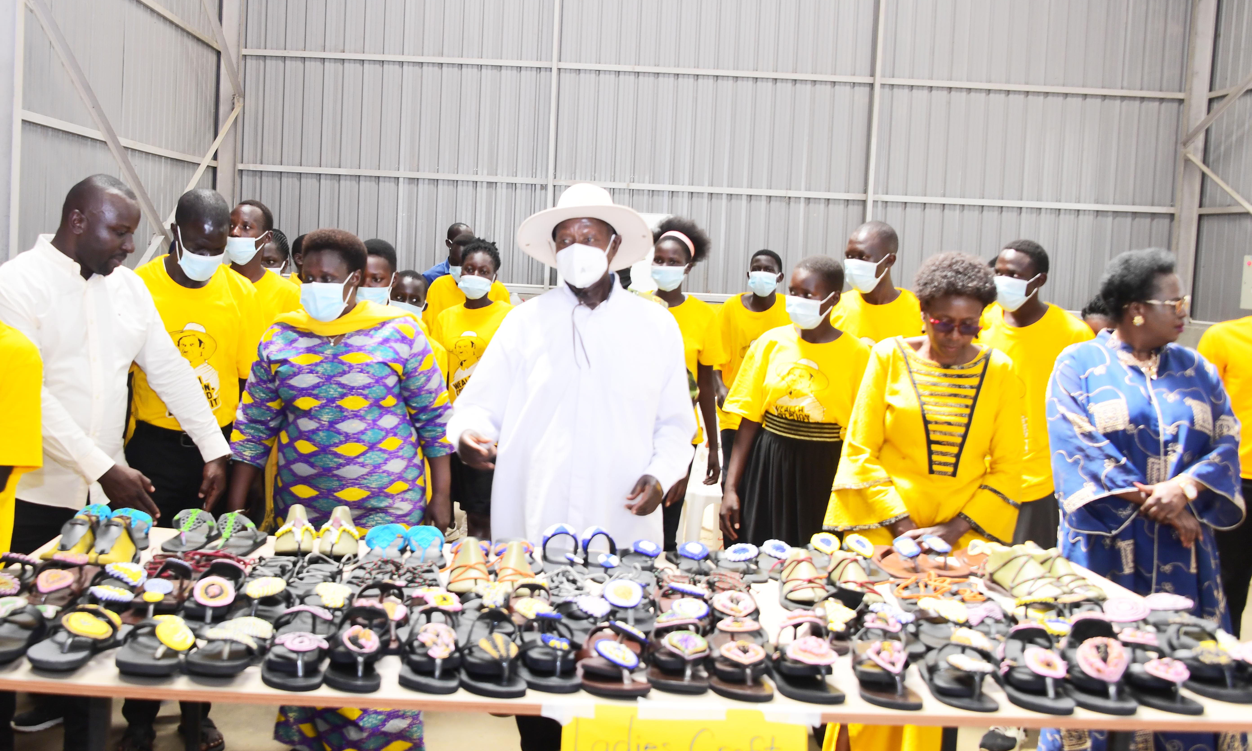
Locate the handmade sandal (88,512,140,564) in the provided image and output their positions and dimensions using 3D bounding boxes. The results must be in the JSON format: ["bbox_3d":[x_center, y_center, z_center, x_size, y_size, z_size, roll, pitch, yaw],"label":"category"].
[{"bbox_3d":[-1.239,0.389,2.885,0.100,0.090,0.250,1,5,-16],"label":"handmade sandal"}]

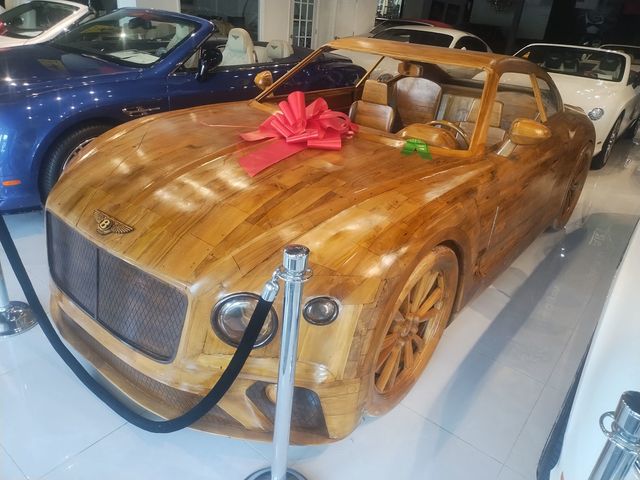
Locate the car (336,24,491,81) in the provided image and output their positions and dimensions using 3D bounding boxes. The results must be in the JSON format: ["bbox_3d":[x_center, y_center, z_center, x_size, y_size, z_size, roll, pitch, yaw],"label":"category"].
[{"bbox_3d":[1.793,-2.994,8.077,1.950,1.420,4.800,23,31,33],"label":"car"}]

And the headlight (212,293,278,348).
[{"bbox_3d":[-0.227,0.239,1.454,0.215,0.205,0.100,10,26,10],"label":"headlight"}]

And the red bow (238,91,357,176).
[{"bbox_3d":[-0.097,-0.525,2.159,0.560,0.260,0.480,5,26,-1],"label":"red bow"}]

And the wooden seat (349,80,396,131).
[{"bbox_3d":[0.277,-0.774,3.511,0.470,0.820,0.680,23,31,33],"label":"wooden seat"}]

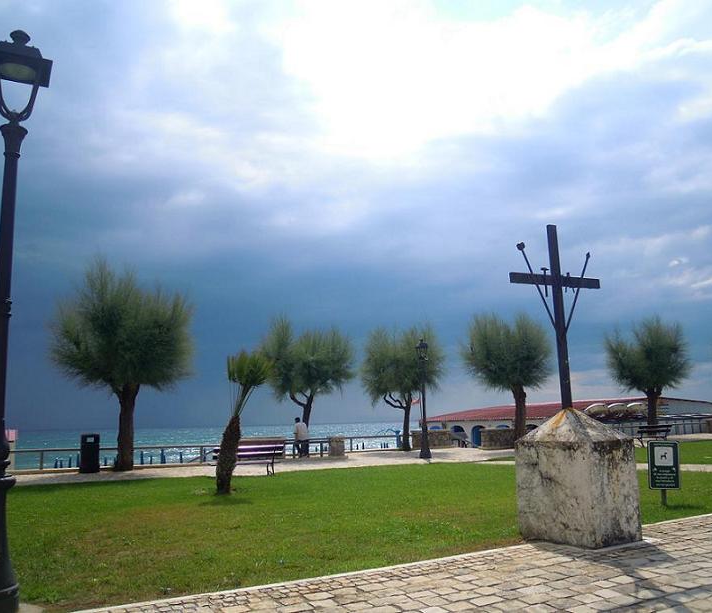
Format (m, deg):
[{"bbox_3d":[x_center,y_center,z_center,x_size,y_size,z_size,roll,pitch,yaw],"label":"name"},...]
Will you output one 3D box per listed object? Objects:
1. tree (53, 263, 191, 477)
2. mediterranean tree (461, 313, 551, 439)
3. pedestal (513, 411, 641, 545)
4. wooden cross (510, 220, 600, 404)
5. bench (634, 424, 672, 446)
[{"bbox_3d":[-8.470,1.976,23.867,5.100,7.616,4.900,-1,-10,0],"label":"tree"},{"bbox_3d":[7.161,3.481,30.841,4.200,6.382,4.100,-1,-10,0],"label":"mediterranean tree"},{"bbox_3d":[2.666,2.014,8.042,0.890,1.550,1.040,6,-12,-34],"label":"pedestal"},{"bbox_3d":[2.427,0.110,8.077,1.400,2.300,0.190,3,-11,-22],"label":"wooden cross"},{"bbox_3d":[11.175,4.892,24.890,1.850,0.830,0.650,5,-12,-31],"label":"bench"}]

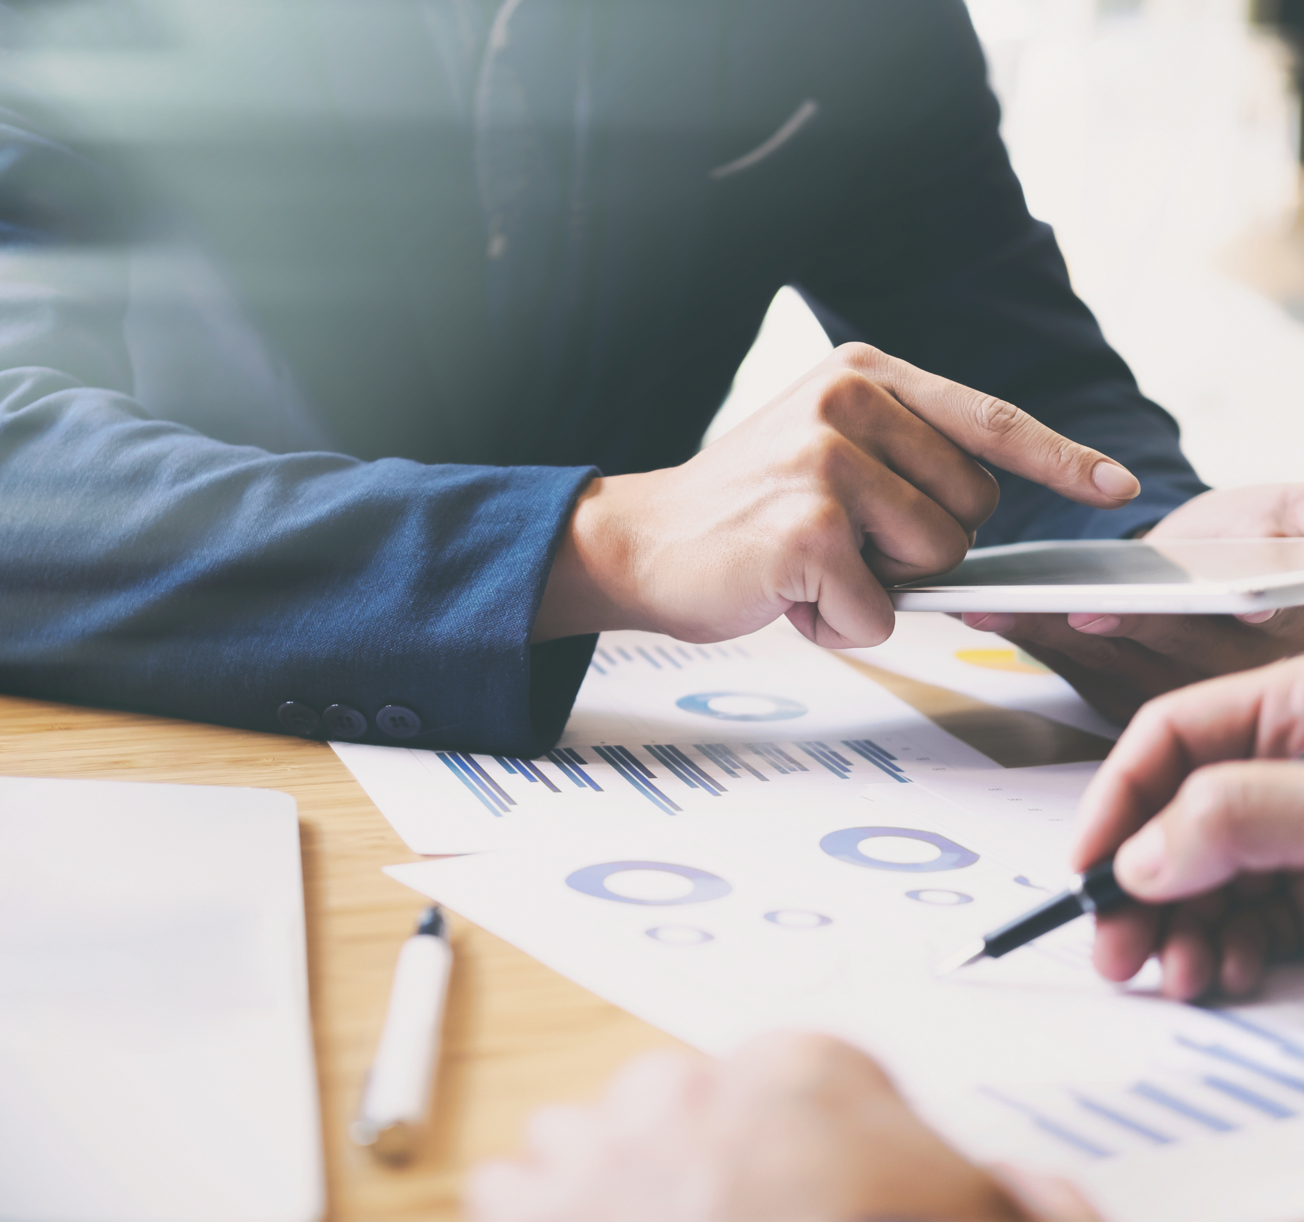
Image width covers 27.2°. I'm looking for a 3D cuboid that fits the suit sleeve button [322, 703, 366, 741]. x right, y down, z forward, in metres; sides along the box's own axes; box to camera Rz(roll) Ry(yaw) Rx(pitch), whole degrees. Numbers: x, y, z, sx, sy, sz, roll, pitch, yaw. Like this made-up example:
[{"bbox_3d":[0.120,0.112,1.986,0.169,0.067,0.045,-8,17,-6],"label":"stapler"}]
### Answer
[{"bbox_3d":[-0.102,0.037,0.897,0.015,0.015,0.004,9,50,26],"label":"suit sleeve button"}]

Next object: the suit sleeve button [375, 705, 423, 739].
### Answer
[{"bbox_3d":[-0.084,0.037,0.897,0.015,0.015,0.004,8,49,21],"label":"suit sleeve button"}]

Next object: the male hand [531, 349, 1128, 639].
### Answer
[{"bbox_3d":[0.063,-0.040,0.920,0.200,0.100,0.095,5,11,5],"label":"male hand"}]

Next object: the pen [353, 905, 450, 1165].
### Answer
[{"bbox_3d":[-0.057,0.095,0.638,0.013,0.013,0.150,3,11,-2],"label":"pen"}]

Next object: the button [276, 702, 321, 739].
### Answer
[{"bbox_3d":[-0.117,0.036,0.897,0.015,0.015,0.004,10,51,28],"label":"button"}]

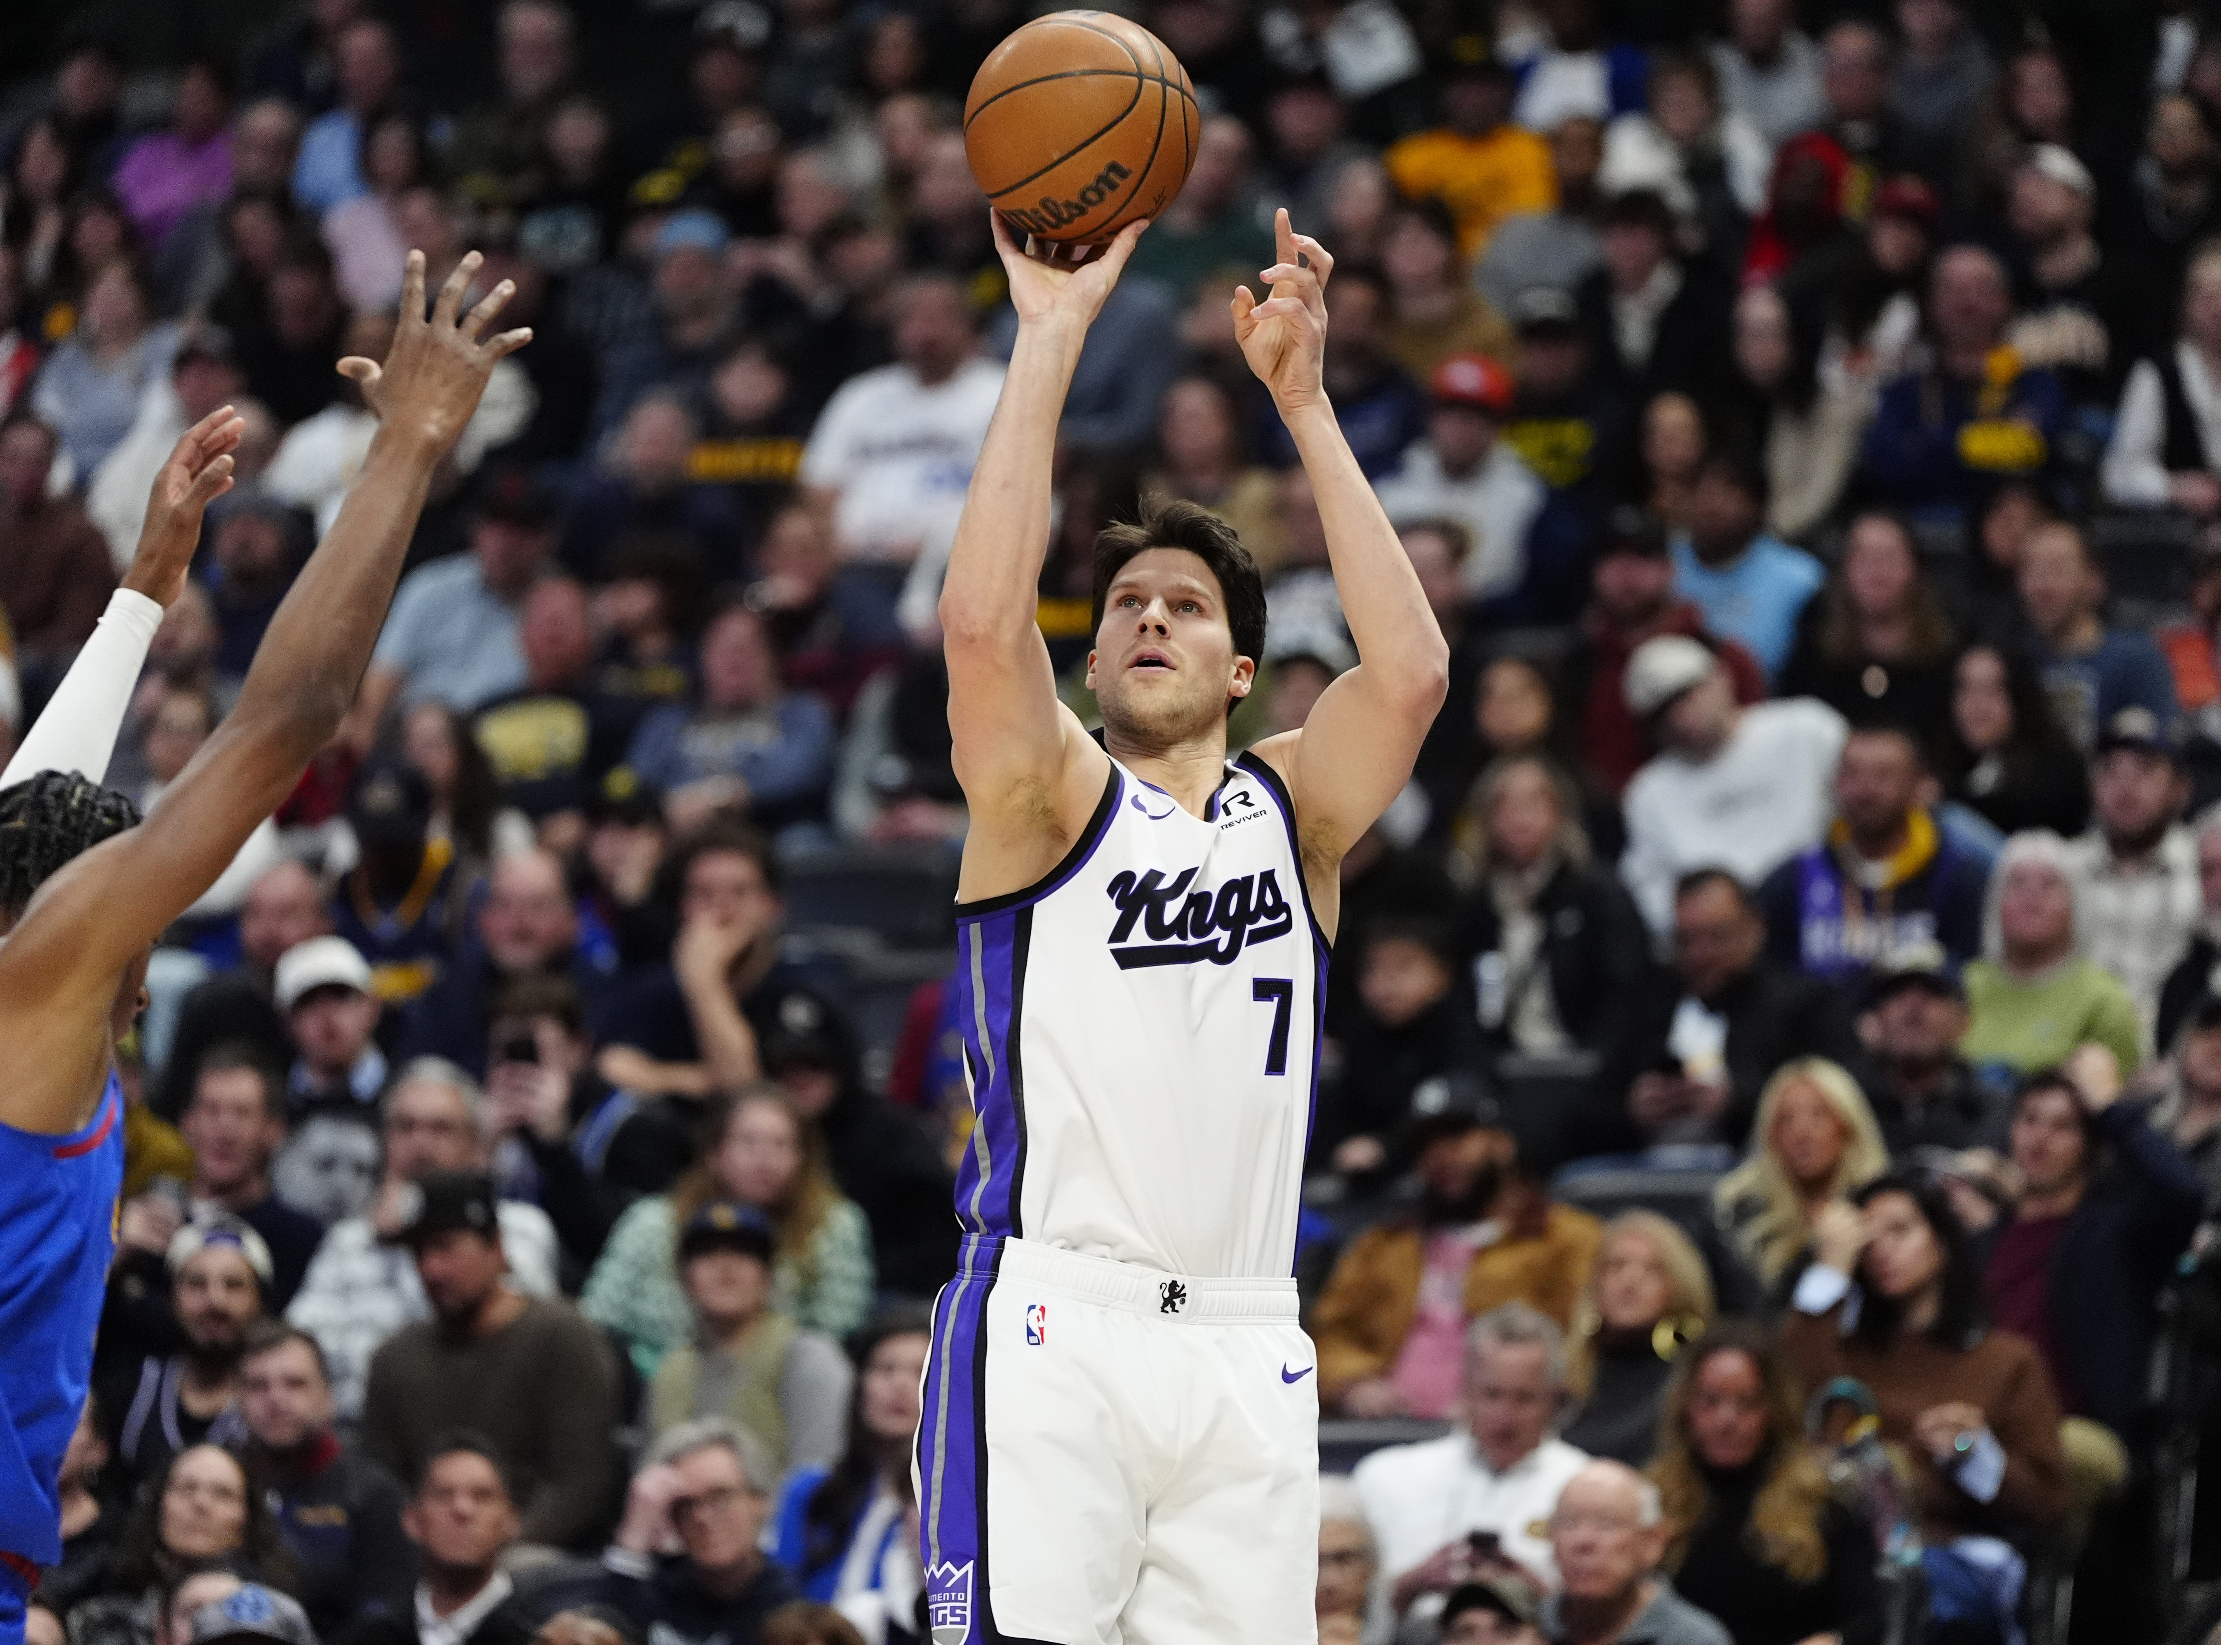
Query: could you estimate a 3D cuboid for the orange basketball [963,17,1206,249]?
[{"bbox_3d":[-0.029,-0.711,13.170,0.240,0.240,0.240,0,-3,0],"label":"orange basketball"}]

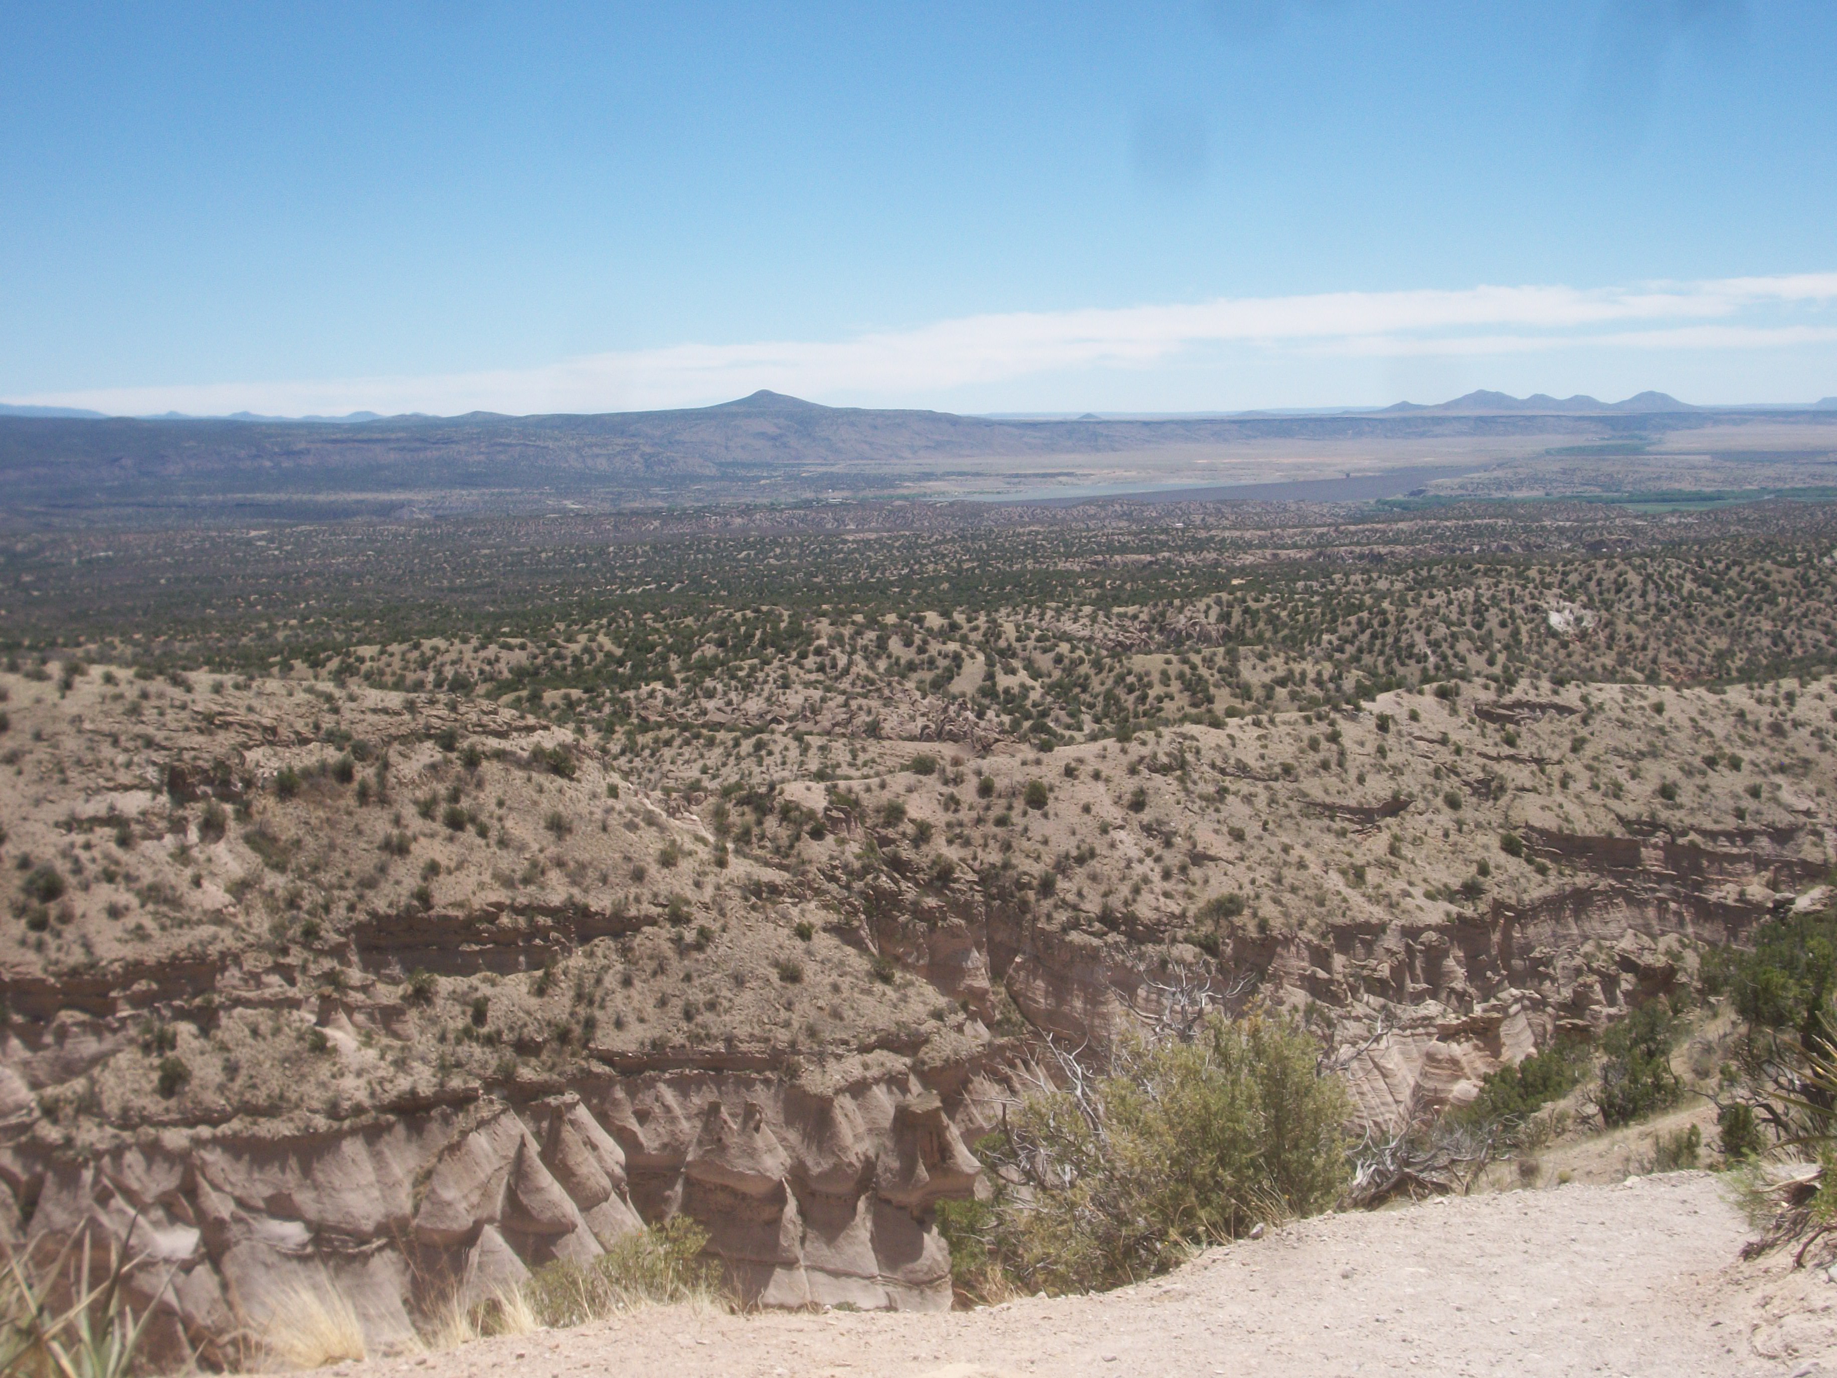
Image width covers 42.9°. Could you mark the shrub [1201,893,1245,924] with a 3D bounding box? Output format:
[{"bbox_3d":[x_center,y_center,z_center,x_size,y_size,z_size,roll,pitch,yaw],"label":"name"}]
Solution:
[{"bbox_3d":[18.890,13.590,145.000,2.700,1.800,2.400,0,7,0],"label":"shrub"}]

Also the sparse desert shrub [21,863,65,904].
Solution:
[{"bbox_3d":[-45.780,10.160,122.000,2.200,1.900,2.100,0,7,0],"label":"sparse desert shrub"}]

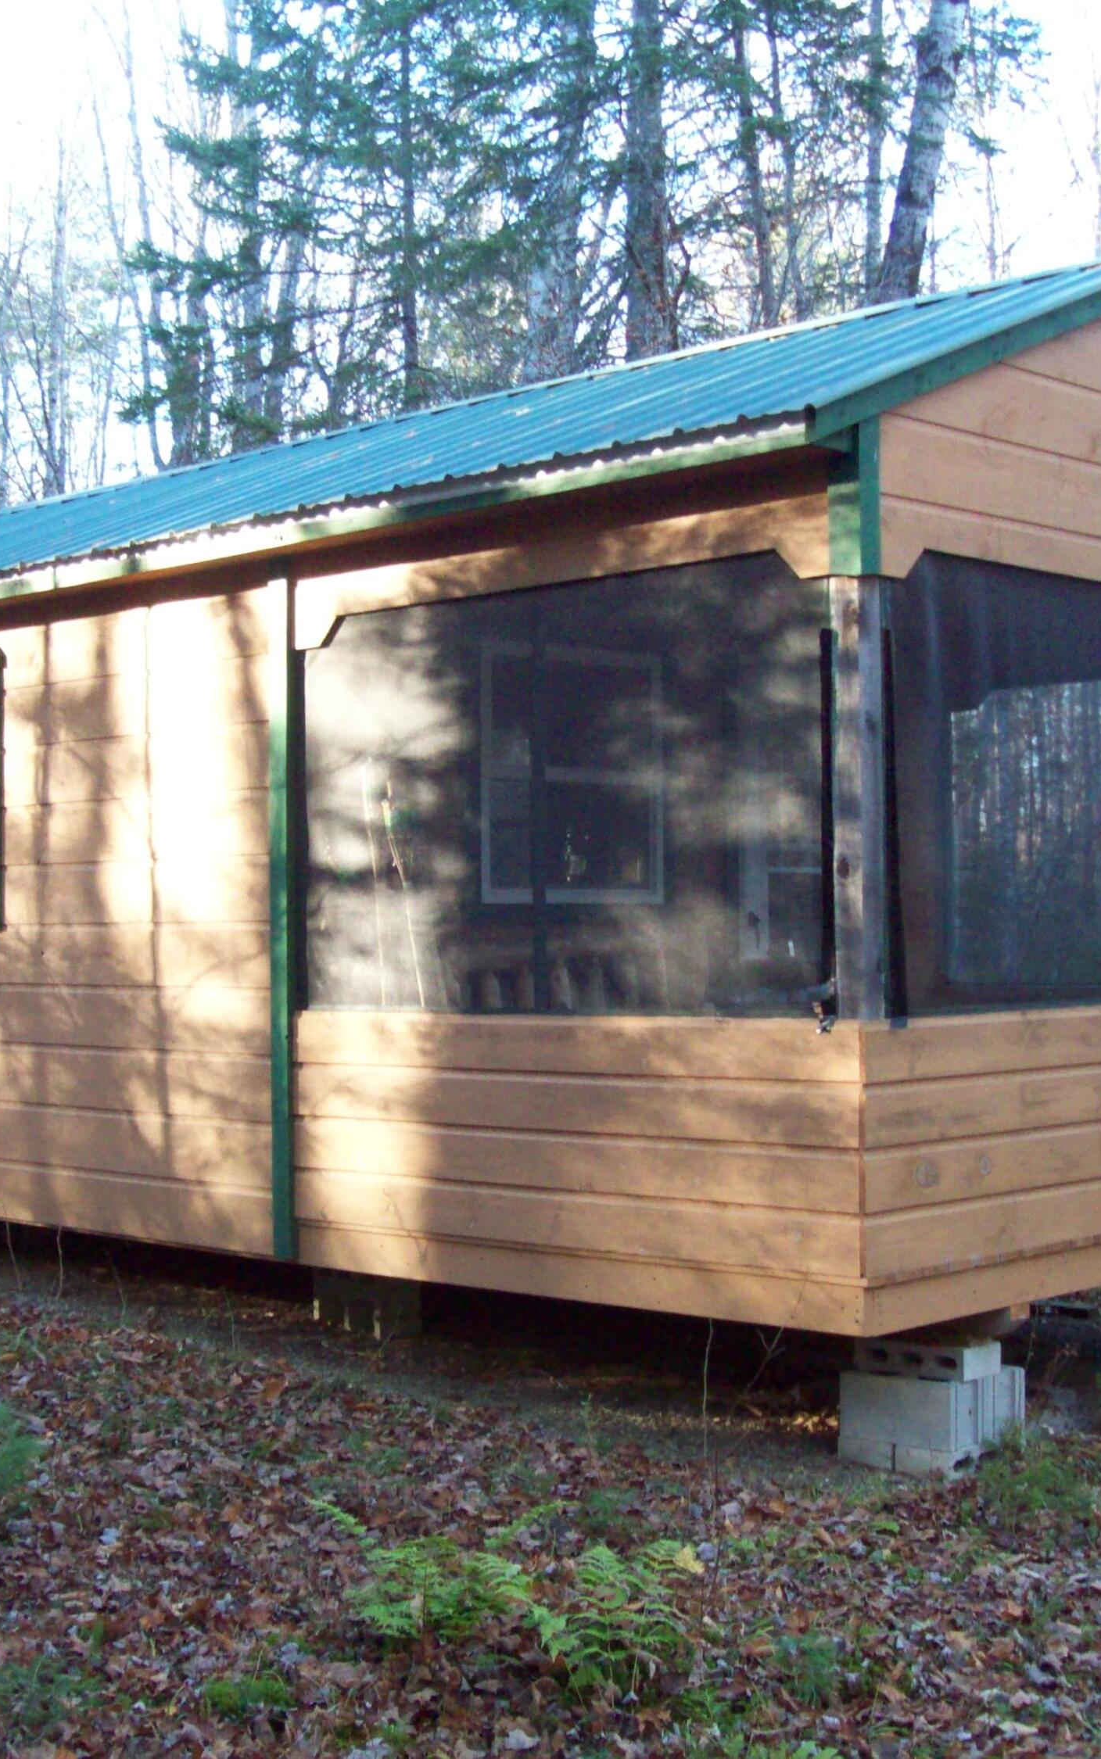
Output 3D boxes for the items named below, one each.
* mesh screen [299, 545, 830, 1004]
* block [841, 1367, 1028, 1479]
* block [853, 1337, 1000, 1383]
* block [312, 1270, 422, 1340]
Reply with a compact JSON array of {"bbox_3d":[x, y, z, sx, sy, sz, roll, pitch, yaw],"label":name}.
[{"bbox_3d":[-0.028,-0.236,7.484,2.250,1.315,0.040,-2,-2,44],"label":"mesh screen"},{"bbox_3d":[1.137,1.581,7.228,0.397,0.279,0.385,-2,-2,44],"label":"block"},{"bbox_3d":[1.122,1.409,7.248,0.395,0.092,0.190,-2,-2,44],"label":"block"},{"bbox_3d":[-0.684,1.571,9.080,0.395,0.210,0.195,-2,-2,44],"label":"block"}]

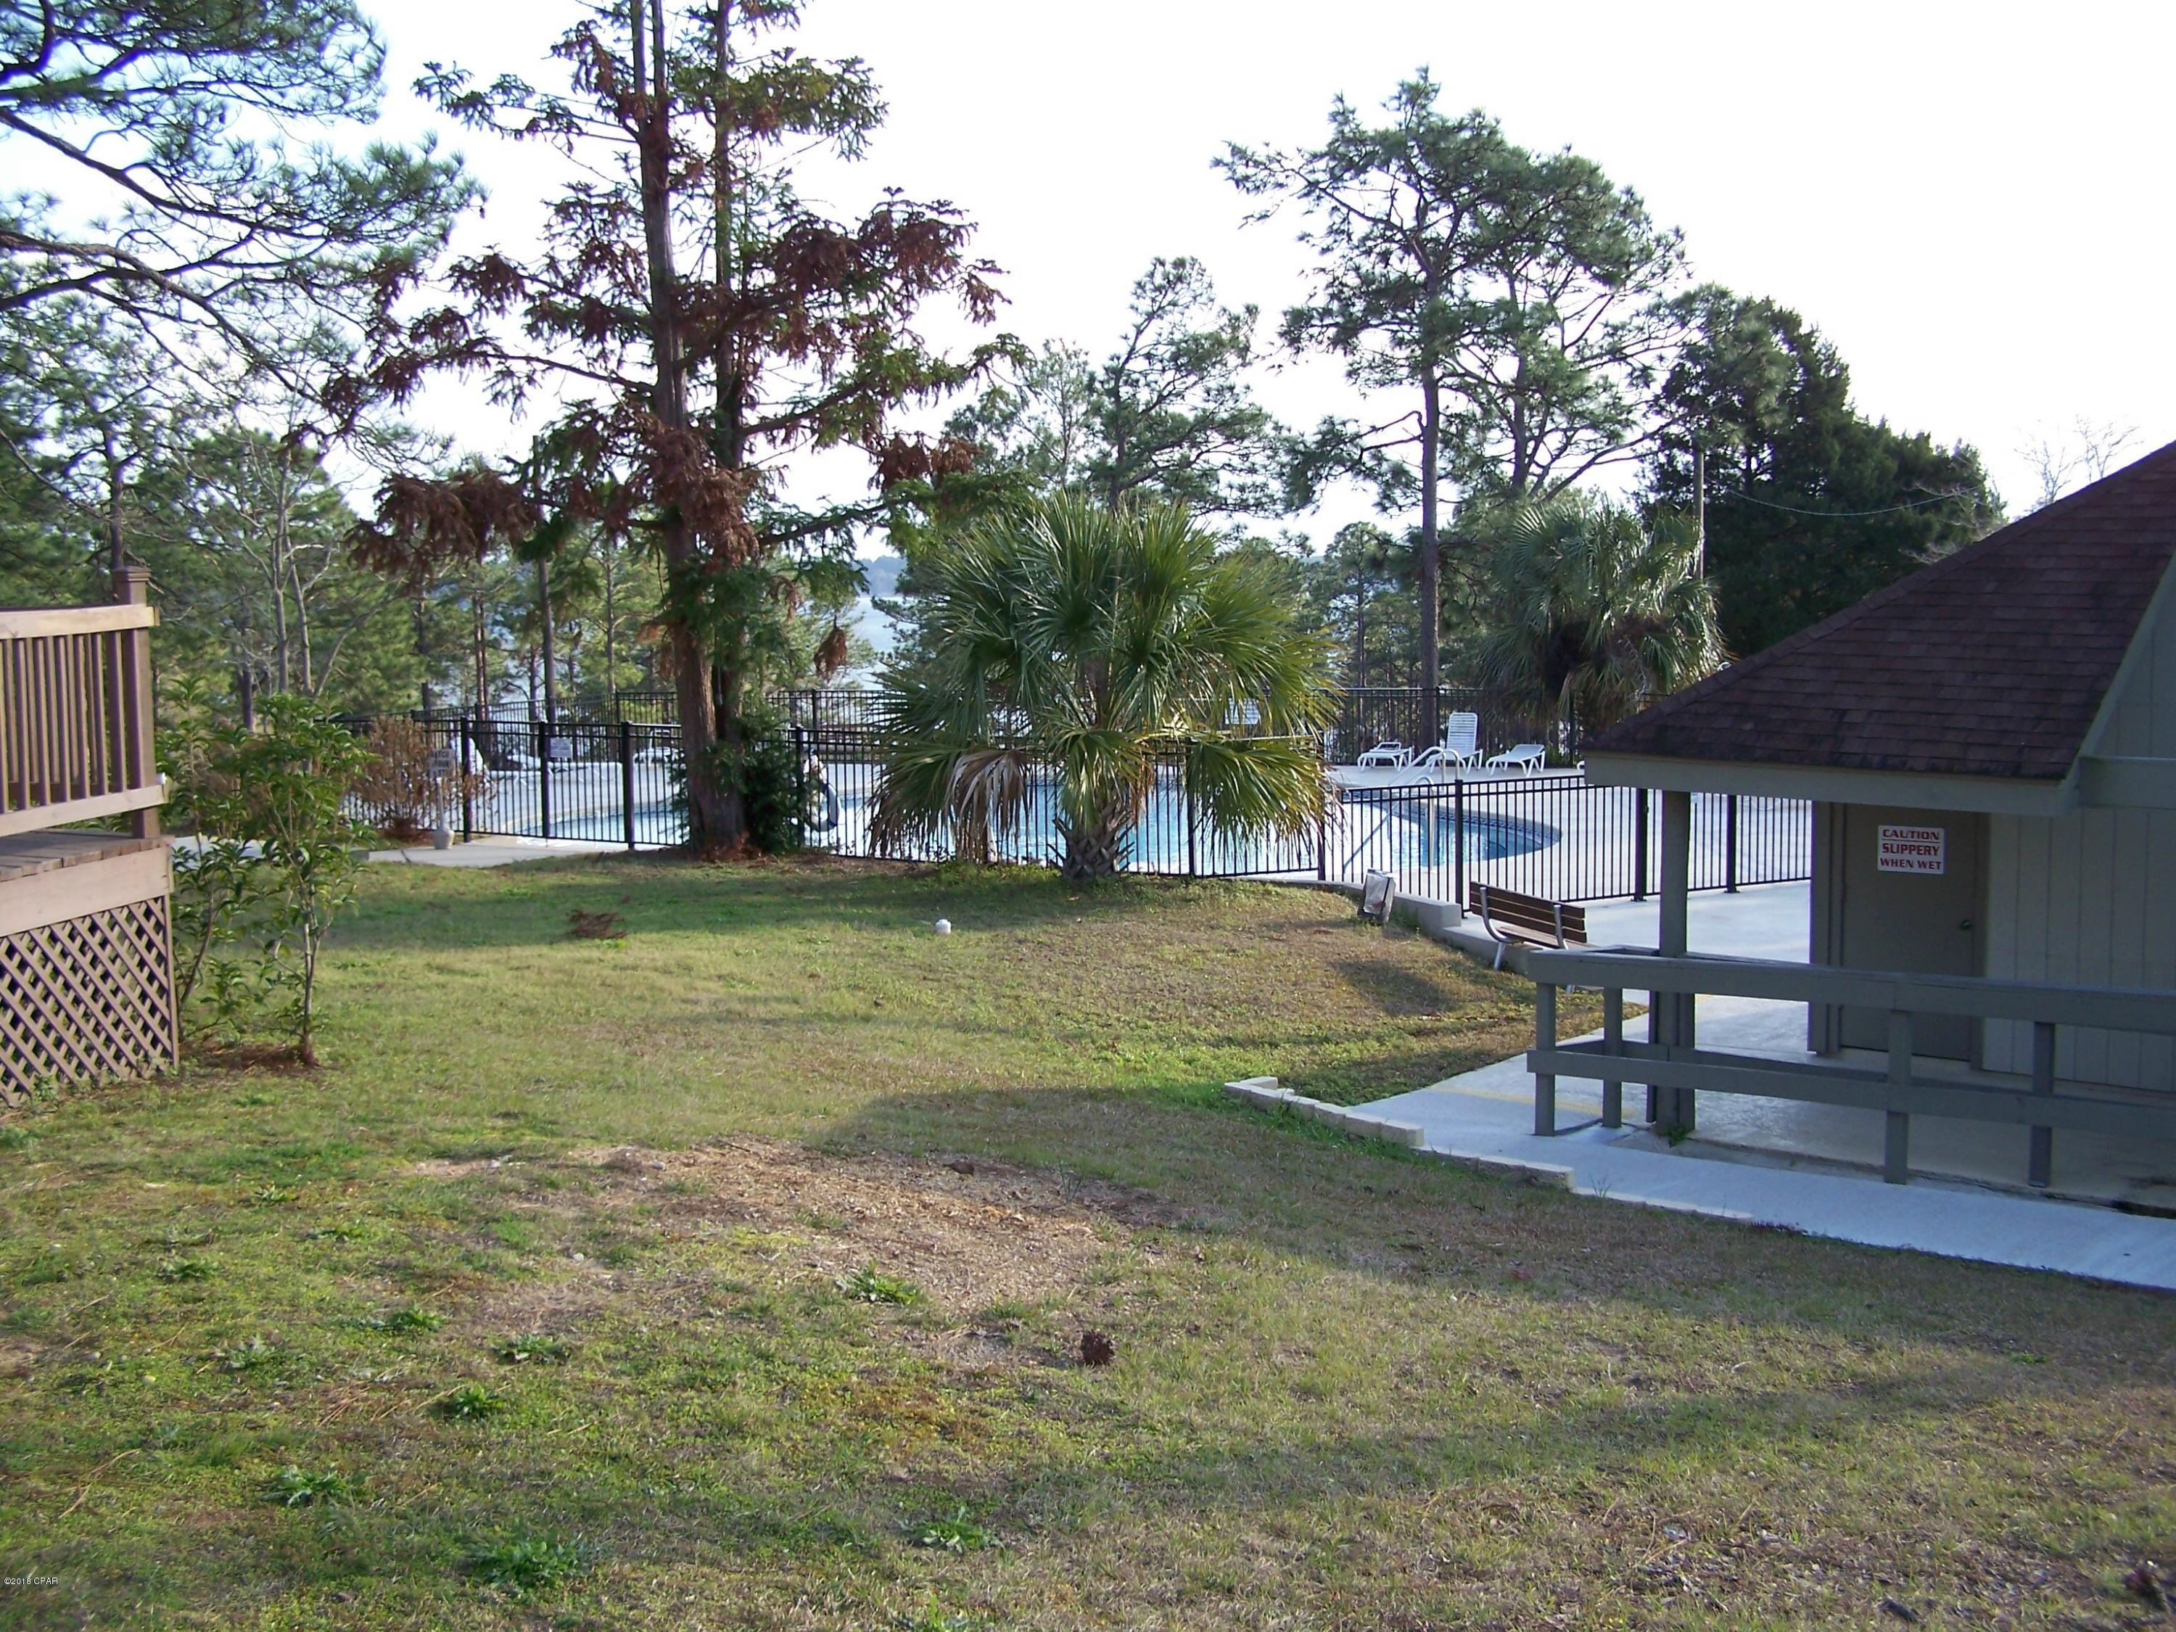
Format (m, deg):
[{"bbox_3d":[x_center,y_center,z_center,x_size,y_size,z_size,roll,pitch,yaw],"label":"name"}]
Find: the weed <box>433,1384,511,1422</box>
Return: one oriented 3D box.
[{"bbox_3d":[-1.432,1.358,5.546,0.175,0.060,0.145,-1,6,0],"label":"weed"}]

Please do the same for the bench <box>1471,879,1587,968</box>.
[{"bbox_3d":[3.880,1.032,19.910,0.620,0.830,1.920,-3,6,-18],"label":"bench"}]

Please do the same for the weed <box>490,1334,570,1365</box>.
[{"bbox_3d":[-1.427,1.365,6.119,0.185,0.055,0.150,-1,6,0],"label":"weed"}]

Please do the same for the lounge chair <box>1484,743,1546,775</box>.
[{"bbox_3d":[7.373,-0.953,40.855,0.680,0.470,1.800,1,6,21],"label":"lounge chair"}]

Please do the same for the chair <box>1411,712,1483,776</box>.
[{"bbox_3d":[6.375,-1.258,41.386,0.680,1.000,1.500,1,6,21],"label":"chair"}]

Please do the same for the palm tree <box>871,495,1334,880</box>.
[{"bbox_3d":[0.116,-1.224,22.992,4.400,3.750,4.200,-1,6,0],"label":"palm tree"}]

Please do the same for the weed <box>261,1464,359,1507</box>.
[{"bbox_3d":[-1.557,1.339,4.779,0.200,0.055,0.160,-1,6,0],"label":"weed"}]

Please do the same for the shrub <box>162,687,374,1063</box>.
[{"bbox_3d":[-3.756,0.255,10.823,0.950,1.680,0.880,-1,6,0],"label":"shrub"}]

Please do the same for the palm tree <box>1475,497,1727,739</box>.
[{"bbox_3d":[9.238,-3.360,43.392,4.500,4.850,4.200,-1,6,0],"label":"palm tree"}]

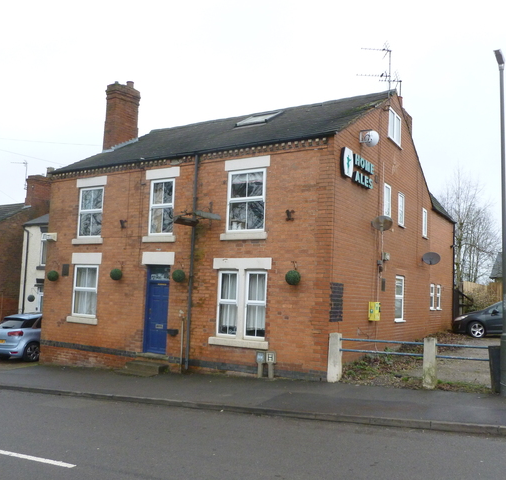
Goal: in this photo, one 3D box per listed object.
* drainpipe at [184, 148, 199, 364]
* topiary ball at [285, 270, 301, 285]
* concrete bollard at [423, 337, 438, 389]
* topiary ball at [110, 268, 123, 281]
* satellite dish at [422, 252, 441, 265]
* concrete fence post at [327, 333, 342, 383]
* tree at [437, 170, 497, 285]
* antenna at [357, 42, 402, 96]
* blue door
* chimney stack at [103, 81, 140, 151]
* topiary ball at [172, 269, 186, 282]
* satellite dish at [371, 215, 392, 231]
[{"bbox_3d":[-1.559,0.510,13.245,0.100,5.430,0.120,-1,-6,30],"label":"drainpipe"},{"bbox_3d":[0.902,0.844,11.534,0.335,0.335,0.335,2,-6,0],"label":"topiary ball"},{"bbox_3d":[3.531,2.438,10.282,0.210,0.977,0.210,-1,-6,32],"label":"concrete bollard"},{"bbox_3d":[-3.790,0.973,14.394,0.335,0.335,0.335,2,-6,0],"label":"topiary ball"},{"bbox_3d":[6.365,0.666,18.441,0.641,0.476,0.250,0,-5,19],"label":"satellite dish"},{"bbox_3d":[1.808,2.568,11.336,0.215,1.049,0.215,-1,-6,32],"label":"concrete fence post"},{"bbox_3d":[12.762,0.190,30.754,3.500,8.740,3.500,-1,-6,30],"label":"tree"},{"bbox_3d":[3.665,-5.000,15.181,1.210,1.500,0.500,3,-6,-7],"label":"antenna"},{"bbox_3d":[-2.598,1.907,13.906,0.820,2.320,0.100,-1,-6,30],"label":"blue door"},{"bbox_3d":[-4.861,-4.511,19.315,0.661,2.685,1.239,-1,-6,32],"label":"chimney stack"},{"bbox_3d":[-1.921,0.946,13.458,0.333,0.333,0.333,2,-5,0],"label":"topiary ball"},{"bbox_3d":[3.394,-0.458,13.538,0.550,0.430,0.350,0,-6,14],"label":"satellite dish"}]

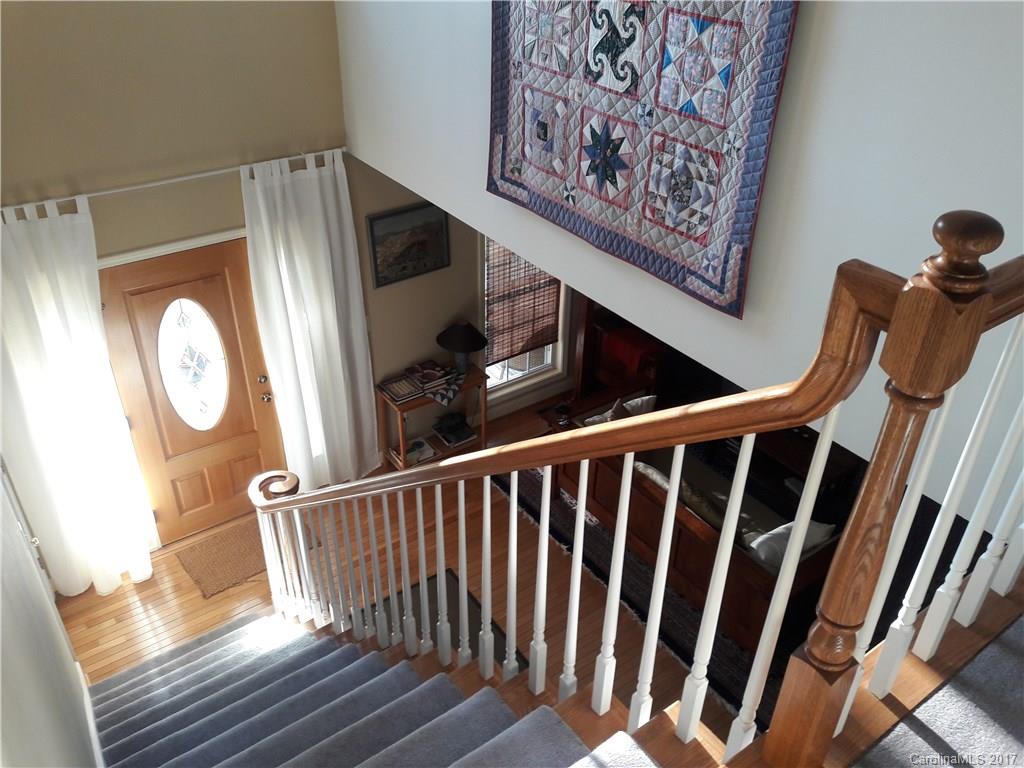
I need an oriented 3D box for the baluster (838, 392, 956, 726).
[{"bbox_3d":[0.584,0.290,1.293,0.033,0.800,0.033,-21,38,-30],"label":"baluster"}]

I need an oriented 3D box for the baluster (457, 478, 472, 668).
[{"bbox_3d":[-0.145,0.626,2.468,0.033,0.867,0.033,-21,39,-30],"label":"baluster"}]

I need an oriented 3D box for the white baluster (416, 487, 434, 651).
[{"bbox_3d":[-0.291,0.678,2.733,0.033,0.867,0.033,-21,39,-30],"label":"white baluster"}]

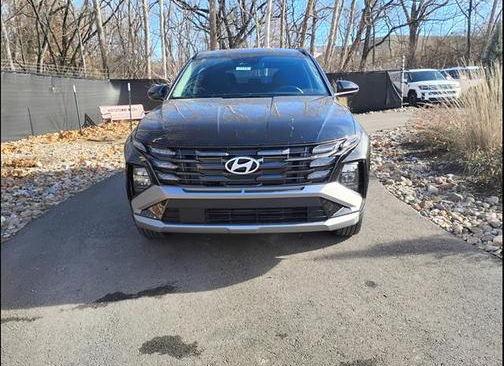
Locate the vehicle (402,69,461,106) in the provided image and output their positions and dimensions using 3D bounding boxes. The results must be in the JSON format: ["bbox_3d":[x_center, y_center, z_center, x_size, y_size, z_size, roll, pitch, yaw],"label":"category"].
[{"bbox_3d":[8.270,-4.710,19.900,1.950,1.750,4.850,-1,15,1],"label":"vehicle"}]

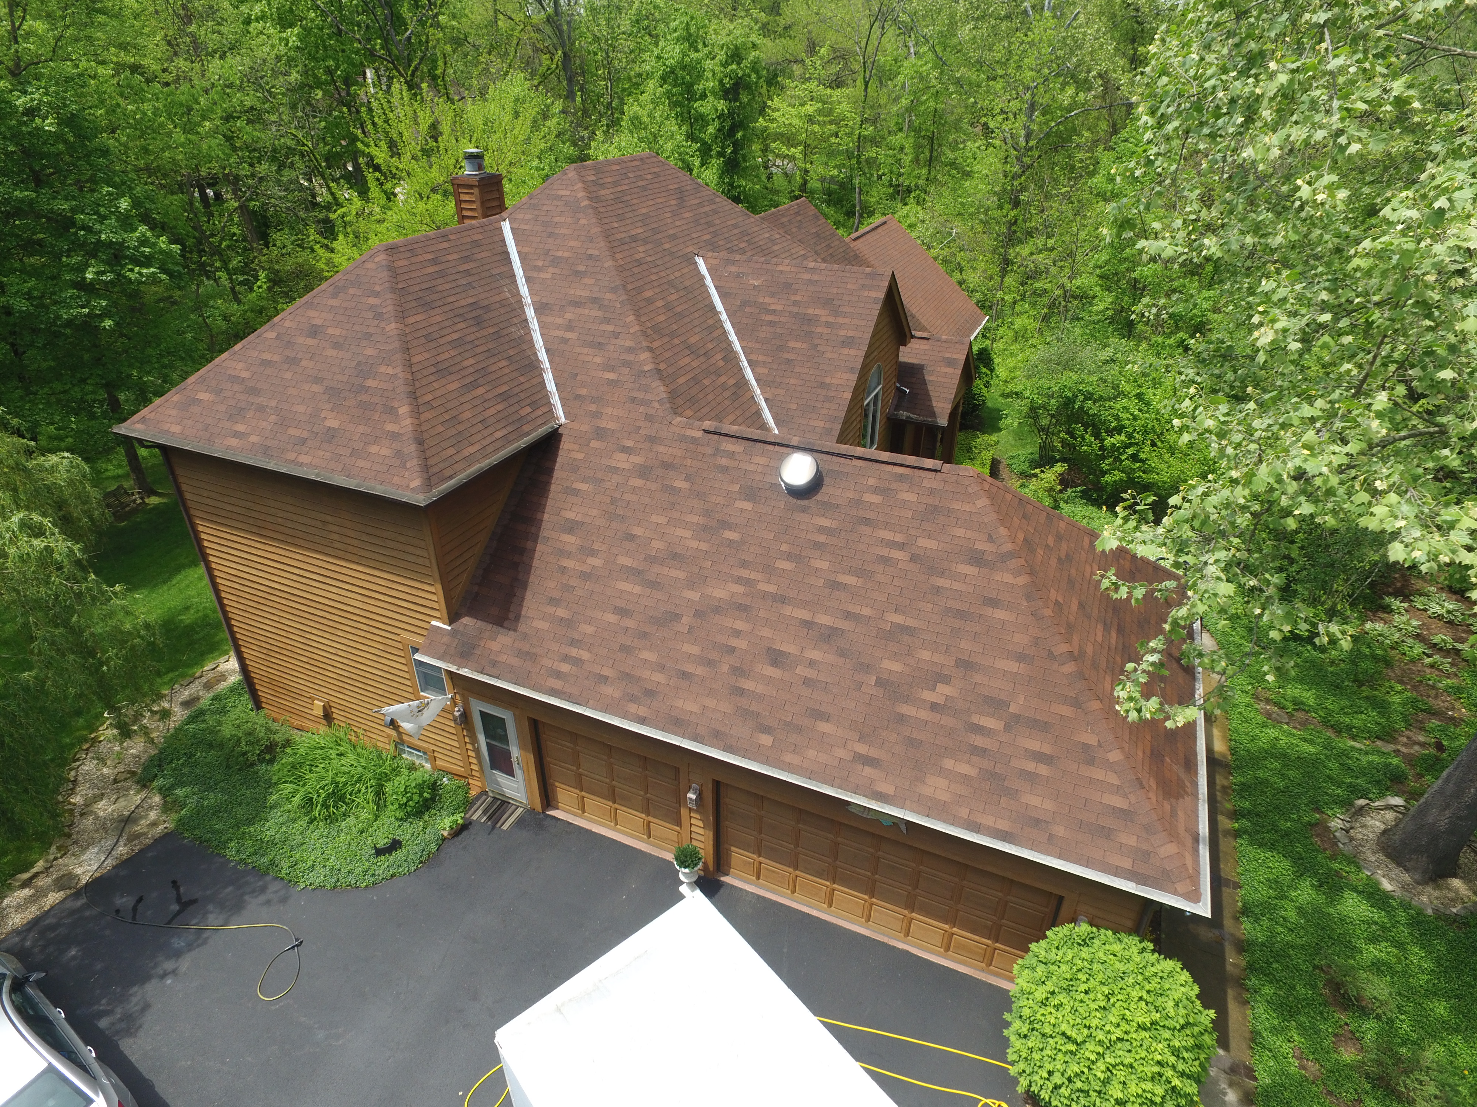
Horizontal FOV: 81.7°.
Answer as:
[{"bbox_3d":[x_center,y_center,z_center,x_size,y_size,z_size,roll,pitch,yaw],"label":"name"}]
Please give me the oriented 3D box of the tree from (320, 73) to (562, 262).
[{"bbox_3d":[-8.948,-9.316,27.682,7.458,10.880,7.085,-9,31,-15],"label":"tree"}]

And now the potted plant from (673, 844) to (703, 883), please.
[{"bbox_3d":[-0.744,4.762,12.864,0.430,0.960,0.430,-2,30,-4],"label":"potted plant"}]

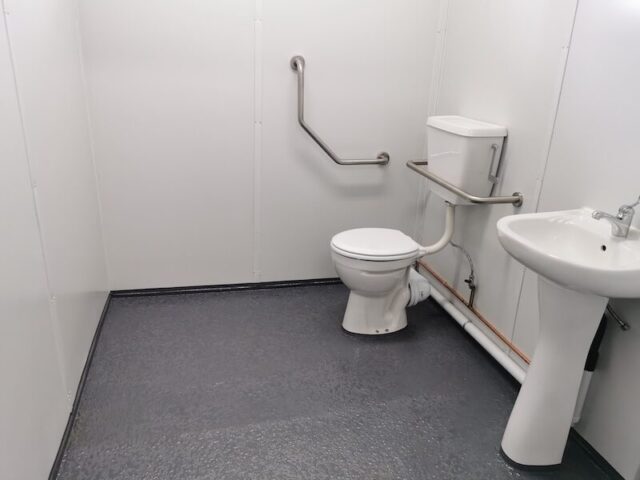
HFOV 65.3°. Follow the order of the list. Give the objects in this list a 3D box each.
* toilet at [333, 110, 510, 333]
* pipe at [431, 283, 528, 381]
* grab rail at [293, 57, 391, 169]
[{"bbox_3d":[0.404,-0.073,2.481,0.701,1.030,0.486,-3,21,-13],"label":"toilet"},{"bbox_3d":[0.758,0.449,2.473,0.051,0.052,0.896,-3,21,-13],"label":"pipe"},{"bbox_3d":[0.136,-0.665,2.655,0.582,0.563,0.093,-3,21,-13],"label":"grab rail"}]

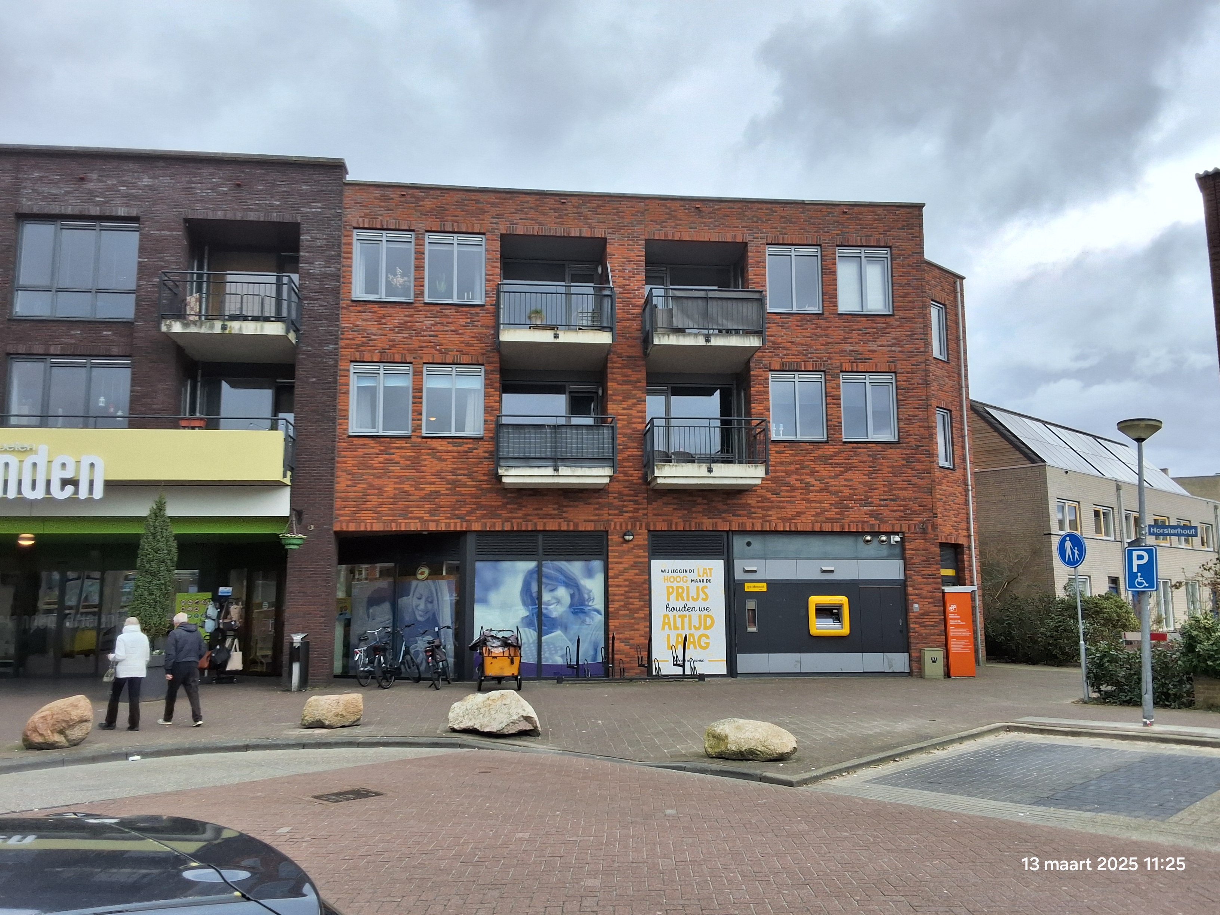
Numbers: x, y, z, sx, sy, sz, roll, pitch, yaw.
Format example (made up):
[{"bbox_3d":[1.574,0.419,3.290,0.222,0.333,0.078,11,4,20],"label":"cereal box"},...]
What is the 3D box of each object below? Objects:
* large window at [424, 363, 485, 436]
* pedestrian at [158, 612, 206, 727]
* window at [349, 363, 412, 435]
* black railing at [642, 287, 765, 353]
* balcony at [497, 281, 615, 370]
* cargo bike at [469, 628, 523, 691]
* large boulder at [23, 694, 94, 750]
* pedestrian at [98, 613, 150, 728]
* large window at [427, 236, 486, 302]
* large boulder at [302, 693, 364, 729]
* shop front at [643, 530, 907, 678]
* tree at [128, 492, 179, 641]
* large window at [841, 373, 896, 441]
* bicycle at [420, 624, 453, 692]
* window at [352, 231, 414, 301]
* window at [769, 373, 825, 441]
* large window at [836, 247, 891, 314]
[{"bbox_3d":[-3.418,-1.216,21.544,1.340,1.570,0.150,1,-8,-6],"label":"large window"},{"bbox_3d":[-6.673,3.287,15.404,0.580,1.735,0.530,-4,-7,32],"label":"pedestrian"},{"bbox_3d":[-4.993,-1.247,21.559,1.362,1.590,0.120,1,-6,-6],"label":"window"},{"bbox_3d":[2.083,-2.957,21.817,2.540,1.240,1.070,1,-8,-6],"label":"black railing"},{"bbox_3d":[-1.286,-2.902,22.424,2.513,1.243,2.989,1,-6,-6],"label":"balcony"},{"bbox_3d":[-2.243,3.999,19.867,0.960,1.220,2.100,1,-8,-6],"label":"cargo bike"},{"bbox_3d":[-7.622,3.633,13.646,0.848,0.679,0.640,2,-6,-19],"label":"large boulder"},{"bbox_3d":[-7.174,3.176,14.550,0.520,1.620,0.520,-5,-9,32],"label":"pedestrian"},{"bbox_3d":[-3.428,-4.172,21.875,1.312,1.645,0.150,1,-8,-6],"label":"large window"},{"bbox_3d":[-4.181,3.815,14.850,0.890,0.450,0.650,1,-8,-6],"label":"large boulder"},{"bbox_3d":[3.720,3.223,21.766,5.880,3.200,0.300,1,-8,-6],"label":"shop front"},{"bbox_3d":[-8.584,2.064,18.597,0.790,2.714,0.790,1,-6,-6],"label":"tree"},{"bbox_3d":[5.961,-1.136,22.790,1.285,1.601,0.120,1,-6,-6],"label":"large window"},{"bbox_3d":[-3.439,4.058,20.029,0.620,1.160,1.800,0,-8,-1],"label":"bicycle"},{"bbox_3d":[-5.009,-4.226,21.876,1.352,1.595,0.120,1,-6,-6],"label":"window"},{"bbox_3d":[4.246,-1.147,22.352,1.307,1.596,0.150,1,-8,-6],"label":"window"},{"bbox_3d":[5.934,-4.116,23.105,1.271,1.560,0.120,1,-6,-6],"label":"large window"}]

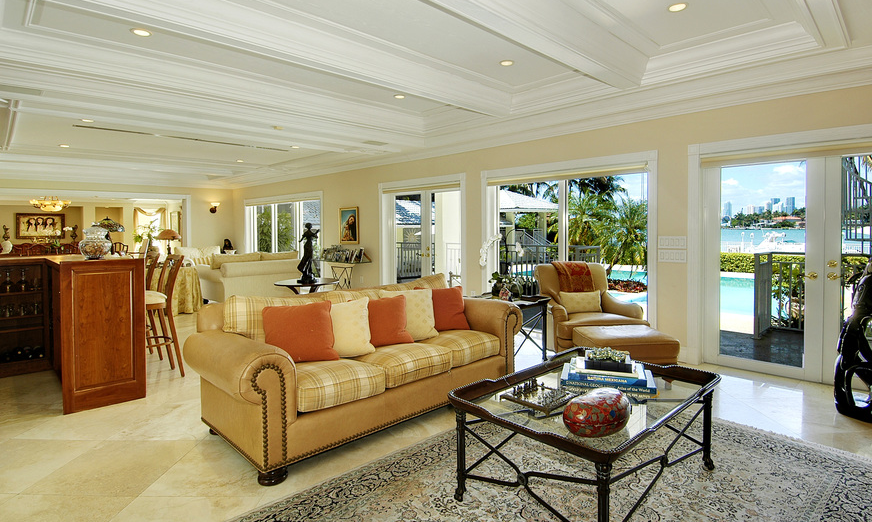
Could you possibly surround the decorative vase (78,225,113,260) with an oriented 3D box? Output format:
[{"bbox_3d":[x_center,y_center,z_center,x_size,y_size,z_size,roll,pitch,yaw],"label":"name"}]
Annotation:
[{"bbox_3d":[-2.634,-0.143,3.359,0.211,0.278,0.211,-5,7,-43],"label":"decorative vase"}]

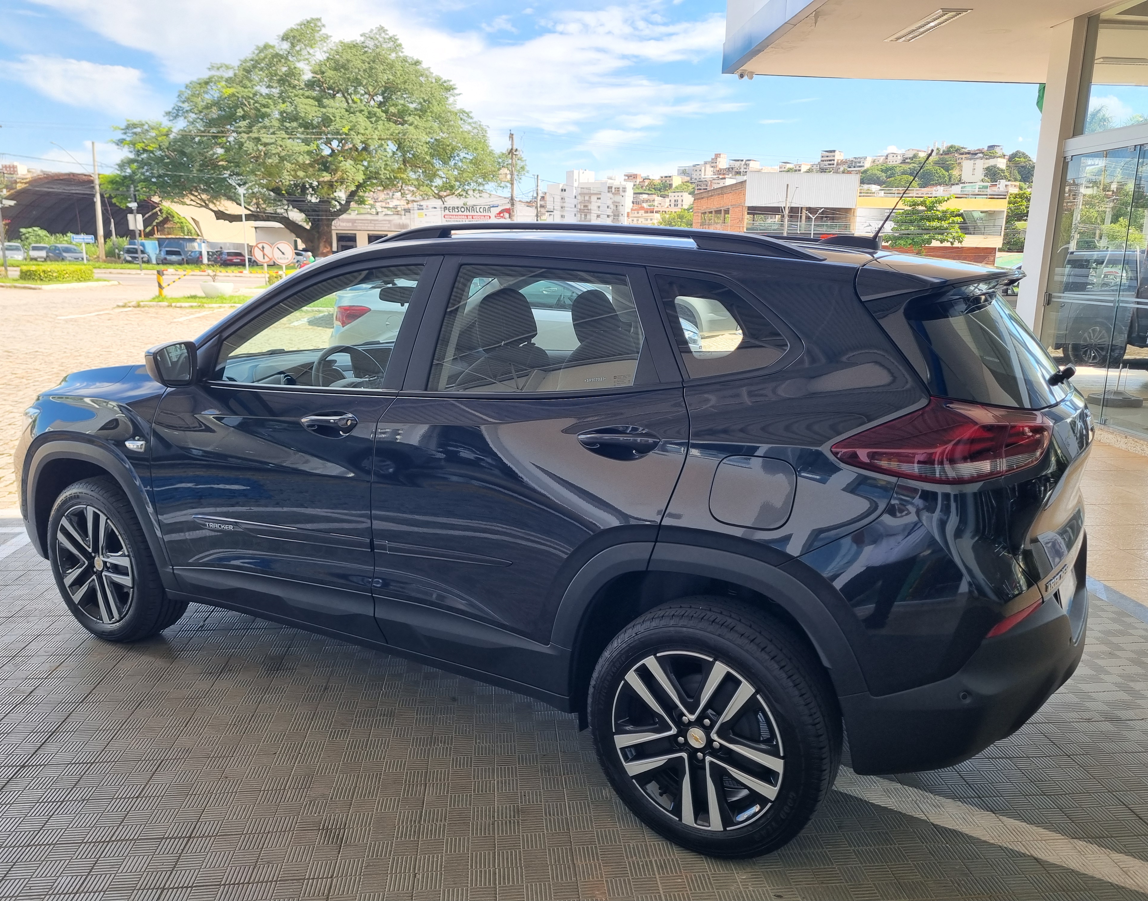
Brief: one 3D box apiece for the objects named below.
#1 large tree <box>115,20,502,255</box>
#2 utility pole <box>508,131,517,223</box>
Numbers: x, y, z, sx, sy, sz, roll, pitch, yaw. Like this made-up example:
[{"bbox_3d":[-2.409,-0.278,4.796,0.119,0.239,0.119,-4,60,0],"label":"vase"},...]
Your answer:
[{"bbox_3d":[-20.861,-24.212,71.955,29.500,18.000,27.000,-3,14,-15],"label":"large tree"},{"bbox_3d":[-4.759,-19.215,69.136,0.400,10.000,0.400,-1,13,-4],"label":"utility pole"}]

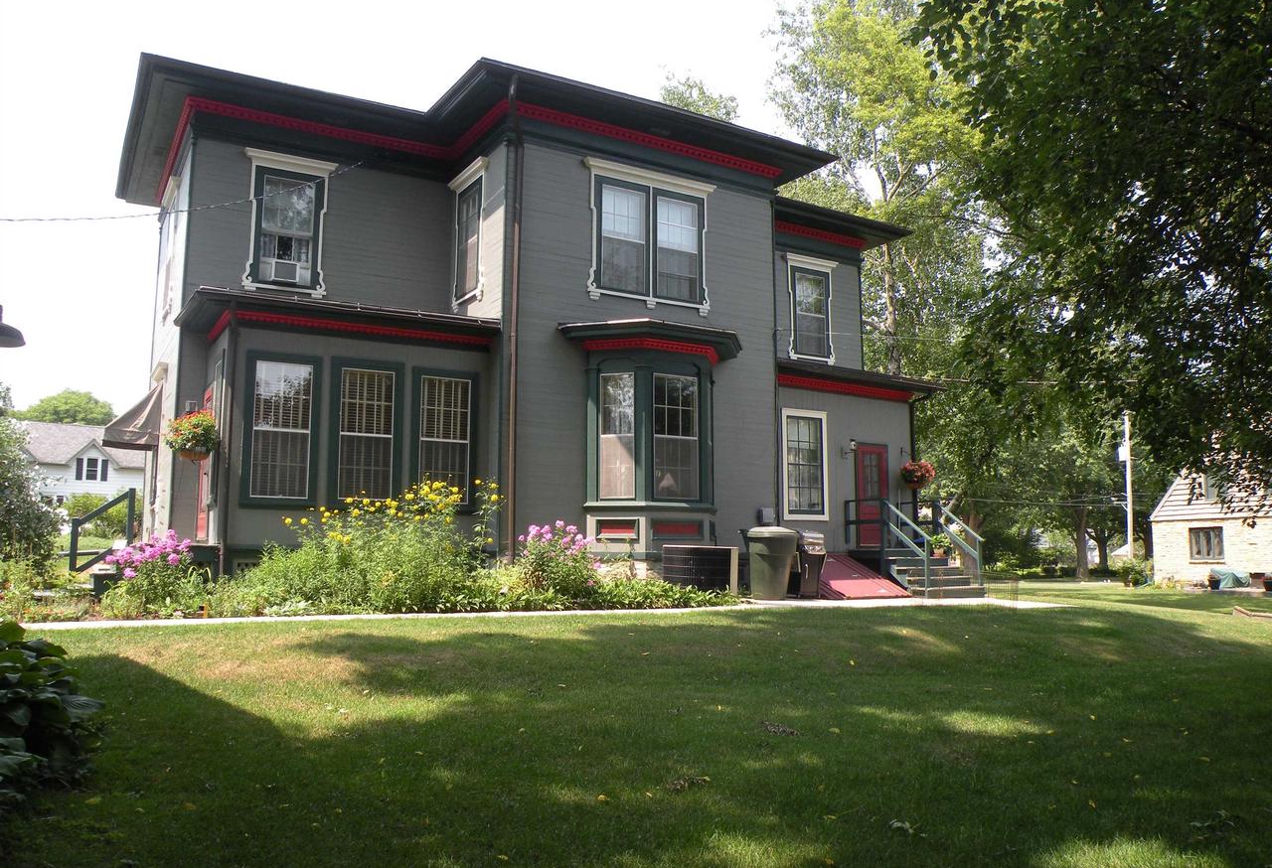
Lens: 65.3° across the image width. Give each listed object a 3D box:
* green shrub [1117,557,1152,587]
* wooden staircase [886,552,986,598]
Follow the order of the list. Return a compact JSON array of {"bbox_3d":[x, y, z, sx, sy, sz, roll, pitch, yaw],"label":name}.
[{"bbox_3d":[20.132,5.589,40.000,1.450,1.200,1.300,4,-8,-31],"label":"green shrub"},{"bbox_3d":[5.257,2.506,17.756,1.530,0.840,1.060,4,-8,-31],"label":"wooden staircase"}]

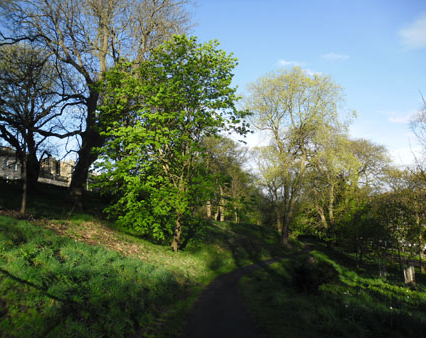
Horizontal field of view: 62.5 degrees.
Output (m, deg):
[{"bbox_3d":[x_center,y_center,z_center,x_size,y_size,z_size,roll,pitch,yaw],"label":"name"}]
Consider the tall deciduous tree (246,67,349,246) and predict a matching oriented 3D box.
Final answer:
[{"bbox_3d":[7.340,-1.090,30.500,8.800,15.700,8.300,0,-5,0],"label":"tall deciduous tree"}]

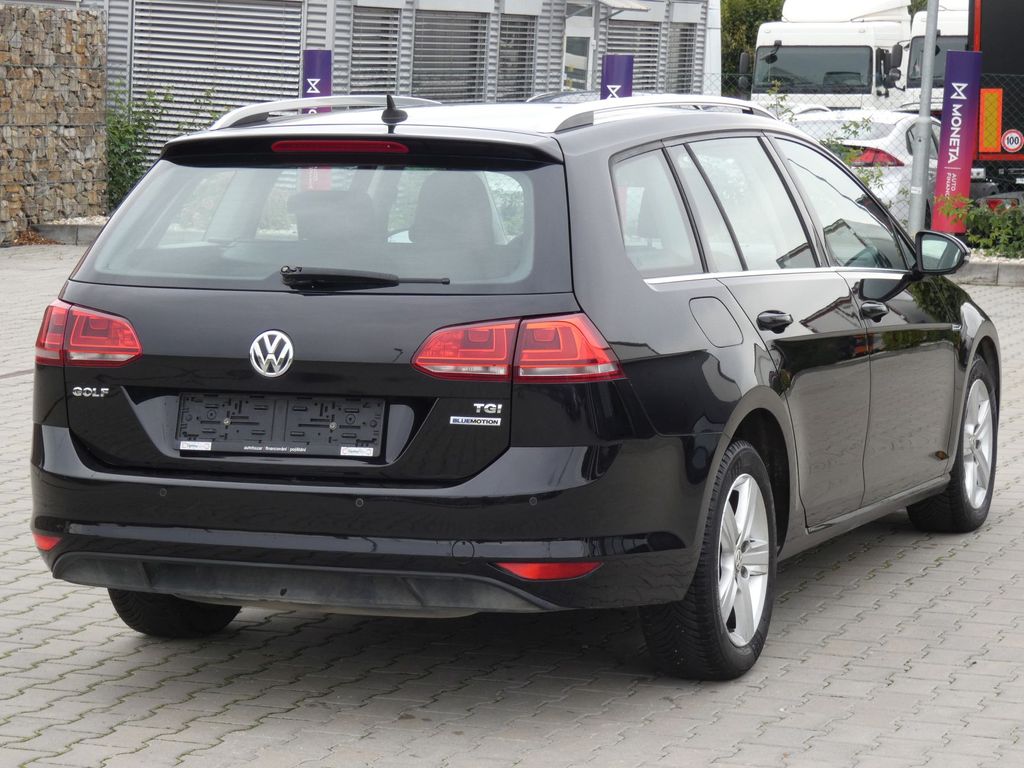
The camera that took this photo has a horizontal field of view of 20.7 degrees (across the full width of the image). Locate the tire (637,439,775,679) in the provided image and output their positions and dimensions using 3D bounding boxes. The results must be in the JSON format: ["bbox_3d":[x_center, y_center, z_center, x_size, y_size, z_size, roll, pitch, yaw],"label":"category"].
[{"bbox_3d":[0.507,0.446,7.234,0.212,0.630,0.630,2,6,22],"label":"tire"}]

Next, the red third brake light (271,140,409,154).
[{"bbox_3d":[-0.421,-0.578,6.874,0.375,0.032,0.035,2,6,22],"label":"red third brake light"}]

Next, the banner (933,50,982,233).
[{"bbox_3d":[3.689,-2.011,23.300,0.300,1.500,0.100,5,6,14],"label":"banner"}]

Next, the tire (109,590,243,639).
[{"bbox_3d":[-0.904,0.380,7.770,0.210,0.625,0.630,2,6,22],"label":"tire"}]

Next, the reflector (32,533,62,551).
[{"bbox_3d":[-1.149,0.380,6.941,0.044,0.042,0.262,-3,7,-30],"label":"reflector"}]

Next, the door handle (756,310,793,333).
[{"bbox_3d":[0.677,-0.158,7.235,0.048,0.047,0.215,2,6,22],"label":"door handle"}]

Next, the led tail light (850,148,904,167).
[{"bbox_3d":[3.984,-2.482,30.800,0.480,0.200,0.300,4,6,27],"label":"led tail light"}]

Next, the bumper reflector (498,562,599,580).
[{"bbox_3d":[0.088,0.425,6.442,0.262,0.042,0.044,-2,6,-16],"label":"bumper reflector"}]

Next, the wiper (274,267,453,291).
[{"bbox_3d":[-0.348,-0.239,6.512,0.430,0.060,0.070,2,6,18],"label":"wiper"}]

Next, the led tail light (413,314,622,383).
[{"bbox_3d":[0.014,-0.085,6.447,0.460,0.172,0.200,1,6,12],"label":"led tail light"}]

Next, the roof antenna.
[{"bbox_3d":[-0.296,-0.705,7.171,0.055,0.065,0.115,2,6,22],"label":"roof antenna"}]

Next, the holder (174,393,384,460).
[{"bbox_3d":[-0.546,0.097,6.588,0.535,0.142,0.030,2,6,22],"label":"holder"}]

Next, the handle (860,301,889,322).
[{"bbox_3d":[1.065,-0.210,8.223,0.050,0.058,0.215,2,6,22],"label":"handle"}]

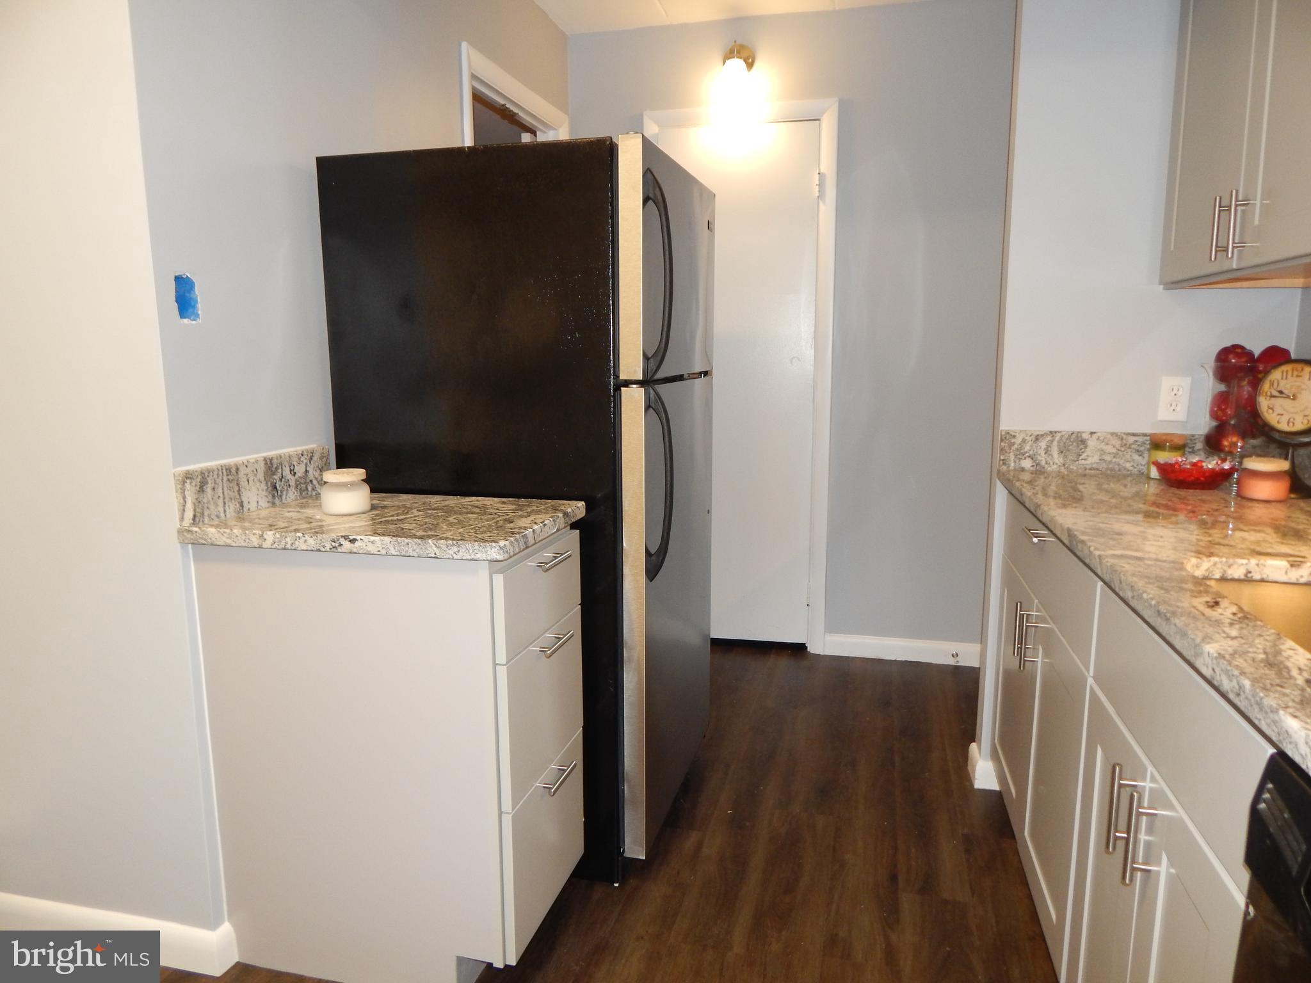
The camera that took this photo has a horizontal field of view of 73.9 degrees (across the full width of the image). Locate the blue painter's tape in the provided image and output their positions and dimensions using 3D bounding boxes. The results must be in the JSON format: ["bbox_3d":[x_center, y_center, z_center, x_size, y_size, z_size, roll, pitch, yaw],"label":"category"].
[{"bbox_3d":[-0.839,-0.348,1.572,0.006,0.086,0.056,2,9,14],"label":"blue painter's tape"}]

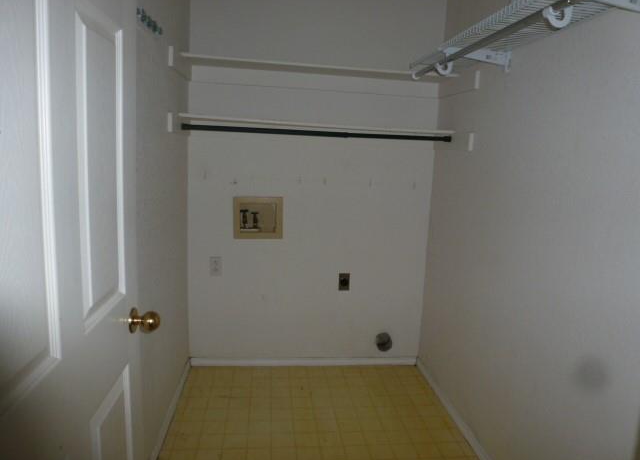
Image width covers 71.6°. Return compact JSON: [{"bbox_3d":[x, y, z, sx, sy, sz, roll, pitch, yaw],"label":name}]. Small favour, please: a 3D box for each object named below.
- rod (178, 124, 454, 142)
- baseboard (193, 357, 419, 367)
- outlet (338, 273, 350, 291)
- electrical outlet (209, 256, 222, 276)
[{"bbox_3d":[0.007,-0.525,2.417,1.470,0.030,0.030,2,9,-7],"label":"rod"},{"bbox_3d":[-0.084,0.857,2.883,1.465,0.057,0.014,2,9,-7],"label":"baseboard"},{"bbox_3d":[0.158,0.334,2.823,0.072,0.112,0.013,2,9,-7],"label":"outlet"},{"bbox_3d":[-0.637,0.228,2.719,0.072,0.116,0.009,2,9,-7],"label":"electrical outlet"}]

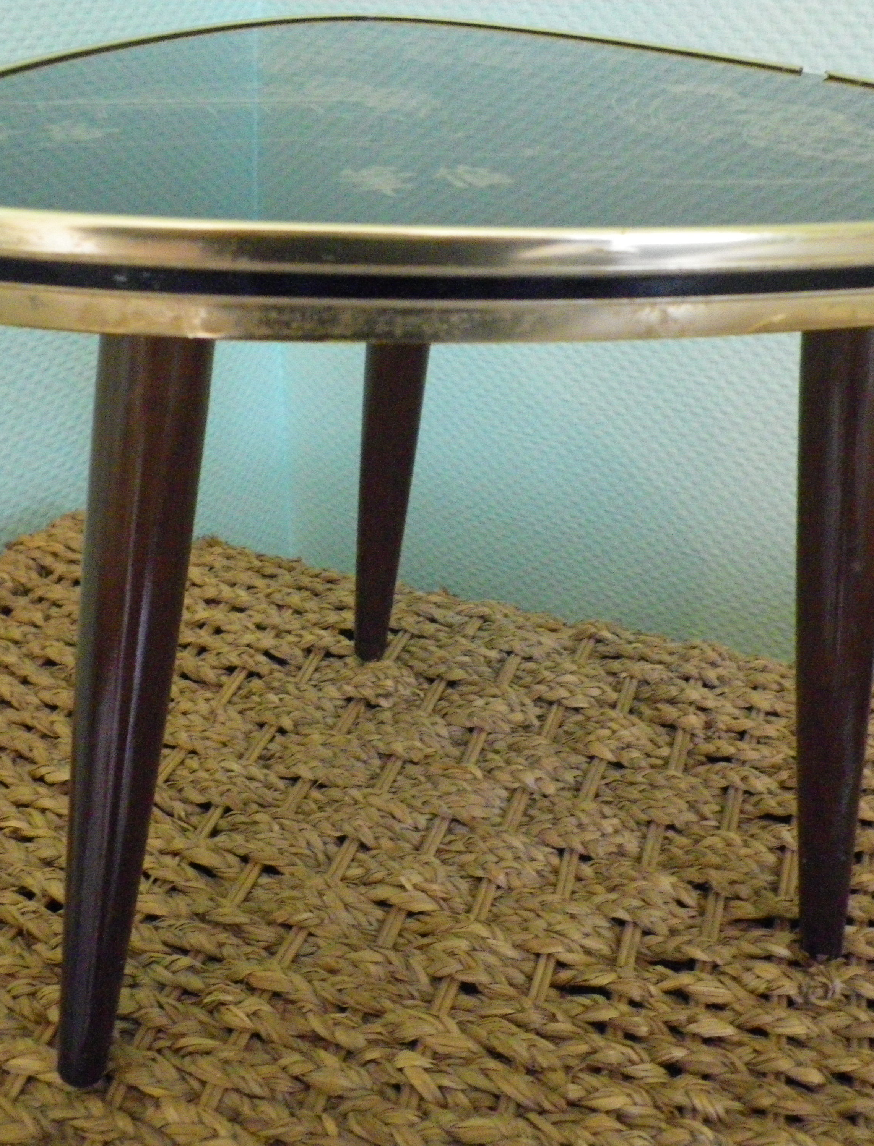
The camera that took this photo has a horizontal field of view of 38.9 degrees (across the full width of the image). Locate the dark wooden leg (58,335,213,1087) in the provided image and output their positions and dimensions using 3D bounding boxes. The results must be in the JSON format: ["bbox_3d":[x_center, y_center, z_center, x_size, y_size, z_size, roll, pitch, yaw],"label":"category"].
[{"bbox_3d":[-0.095,0.043,0.370,0.029,0.291,0.029,10,25,-4],"label":"dark wooden leg"}]

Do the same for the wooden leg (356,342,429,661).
[{"bbox_3d":[-0.021,-0.070,0.574,0.029,0.290,0.029,6,38,-2],"label":"wooden leg"}]

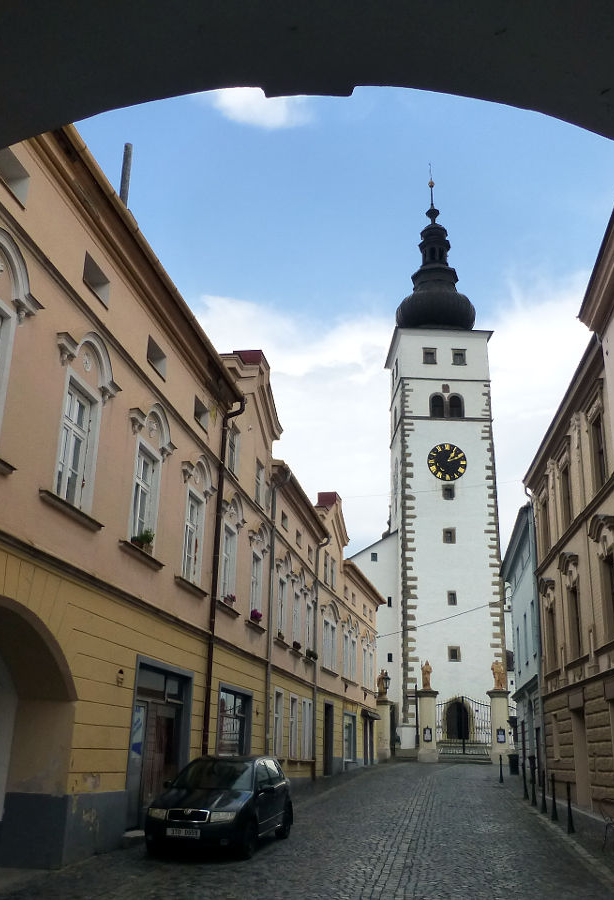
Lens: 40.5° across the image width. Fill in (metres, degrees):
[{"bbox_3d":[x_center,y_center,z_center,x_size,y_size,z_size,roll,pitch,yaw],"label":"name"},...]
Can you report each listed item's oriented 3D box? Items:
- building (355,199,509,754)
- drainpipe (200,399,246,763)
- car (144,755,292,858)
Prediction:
[{"bbox_3d":[8.806,-1.224,55.470,6.400,40.100,6.300,2,-21,-1],"label":"building"},{"bbox_3d":[-1.852,3.116,18.608,0.550,9.400,0.150,-3,-21,11],"label":"drainpipe"},{"bbox_3d":[-1.427,6.028,14.253,1.670,1.450,3.970,-3,-18,11],"label":"car"}]

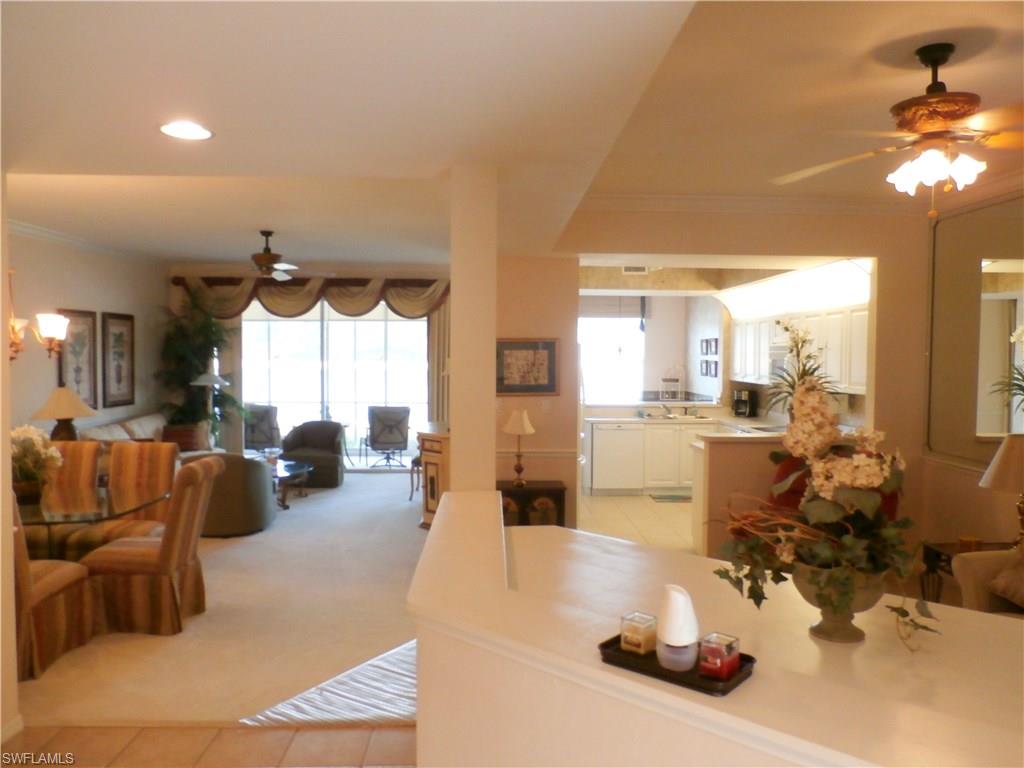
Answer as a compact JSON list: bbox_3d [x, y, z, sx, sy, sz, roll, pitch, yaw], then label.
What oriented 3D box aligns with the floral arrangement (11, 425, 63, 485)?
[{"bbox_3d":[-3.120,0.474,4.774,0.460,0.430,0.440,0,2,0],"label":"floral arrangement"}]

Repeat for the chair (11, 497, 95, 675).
[{"bbox_3d":[-2.585,0.965,3.856,0.480,0.980,0.640,0,2,-3],"label":"chair"}]

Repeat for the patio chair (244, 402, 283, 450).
[{"bbox_3d":[-4.034,0.761,11.584,0.660,0.960,0.720,1,2,12],"label":"patio chair"}]

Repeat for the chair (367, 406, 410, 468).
[{"bbox_3d":[-1.870,0.792,11.242,0.640,0.950,0.720,0,2,-6],"label":"chair"}]

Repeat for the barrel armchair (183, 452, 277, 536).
[{"bbox_3d":[-2.675,0.970,7.028,0.860,0.750,0.820,0,2,0],"label":"barrel armchair"}]

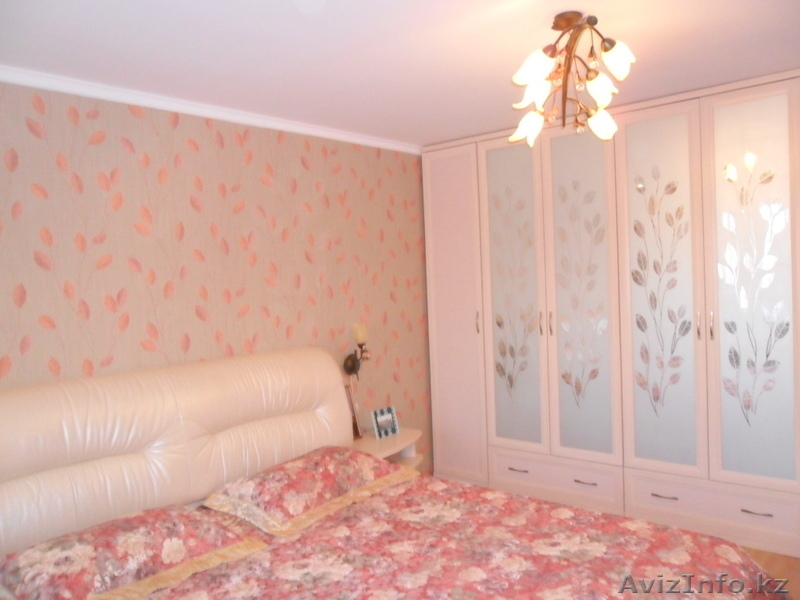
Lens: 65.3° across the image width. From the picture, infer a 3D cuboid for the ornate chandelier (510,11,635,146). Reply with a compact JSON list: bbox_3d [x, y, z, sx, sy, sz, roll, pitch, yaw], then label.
[{"bbox_3d":[0.633,-0.816,2.272,0.450,0.460,0.430,-2,3,16],"label":"ornate chandelier"}]

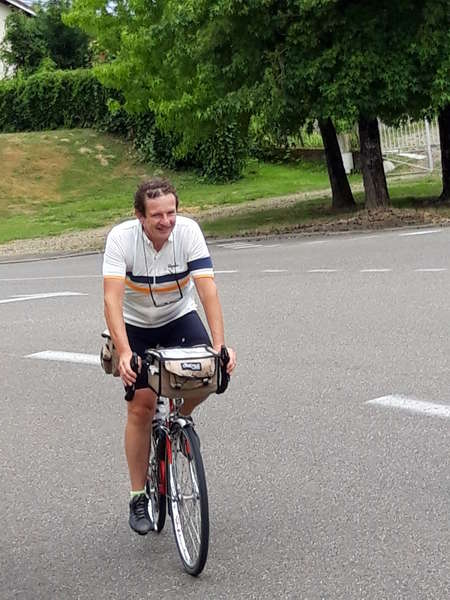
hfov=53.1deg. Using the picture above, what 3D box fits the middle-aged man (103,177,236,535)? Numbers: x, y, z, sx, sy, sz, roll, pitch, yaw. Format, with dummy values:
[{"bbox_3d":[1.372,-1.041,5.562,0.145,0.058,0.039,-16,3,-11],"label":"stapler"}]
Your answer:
[{"bbox_3d":[-0.262,0.295,2.080,0.560,1.660,0.800,-7,11,-15],"label":"middle-aged man"}]

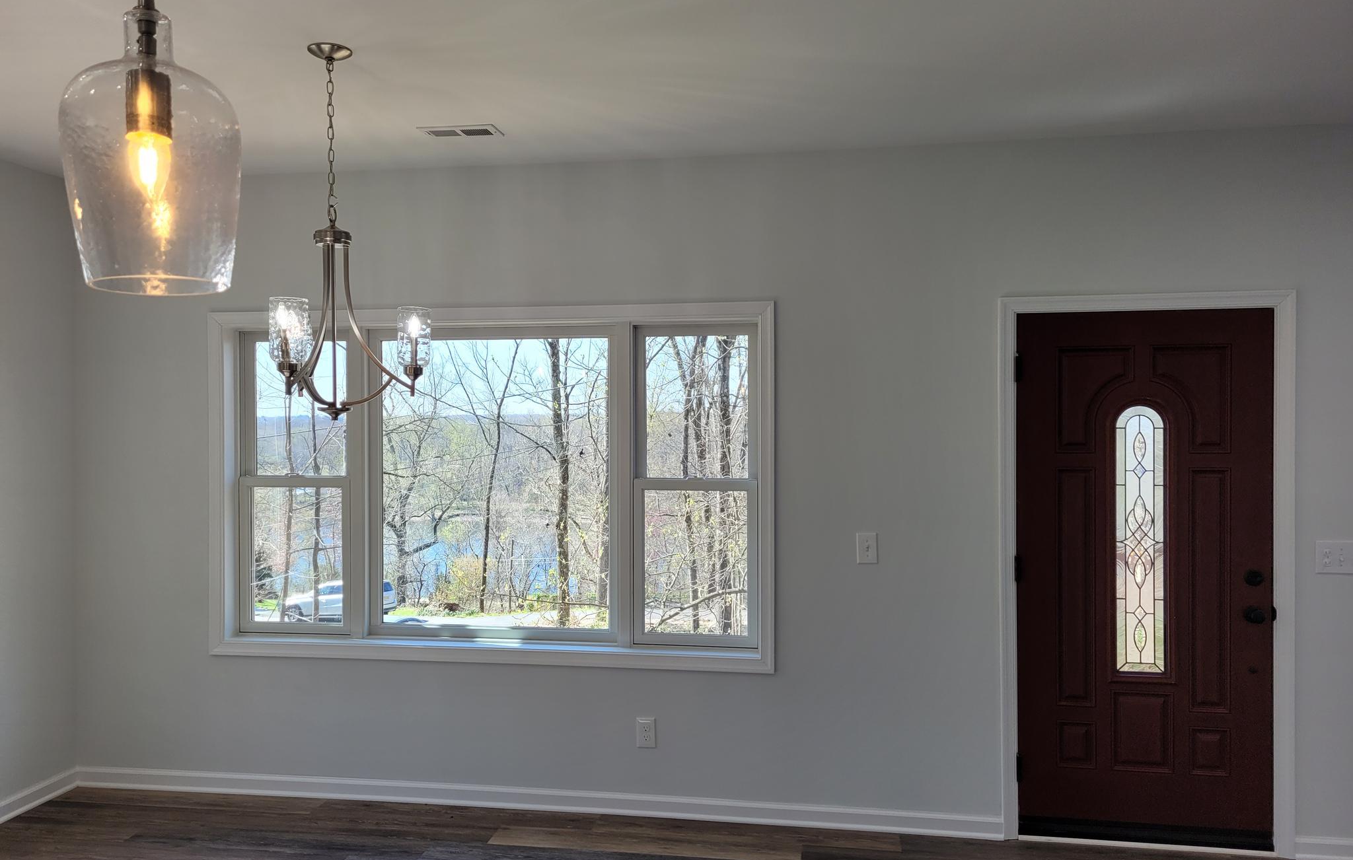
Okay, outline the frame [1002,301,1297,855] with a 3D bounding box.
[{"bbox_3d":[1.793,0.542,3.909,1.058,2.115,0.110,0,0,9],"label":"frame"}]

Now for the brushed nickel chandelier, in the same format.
[{"bbox_3d":[-0.997,-0.567,2.934,0.490,1.078,0.480,0,0,9],"label":"brushed nickel chandelier"}]

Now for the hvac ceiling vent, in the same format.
[{"bbox_3d":[-0.803,-1.105,3.793,0.289,0.018,0.151,0,0,9],"label":"hvac ceiling vent"}]

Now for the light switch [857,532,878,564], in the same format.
[{"bbox_3d":[0.758,0.471,4.027,0.081,0.123,0.015,0,0,9],"label":"light switch"}]

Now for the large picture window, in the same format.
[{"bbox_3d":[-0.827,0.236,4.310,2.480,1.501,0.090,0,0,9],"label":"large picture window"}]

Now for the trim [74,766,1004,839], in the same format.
[{"bbox_3d":[-0.721,1.560,4.265,4.023,0.092,0.020,0,0,9],"label":"trim"}]

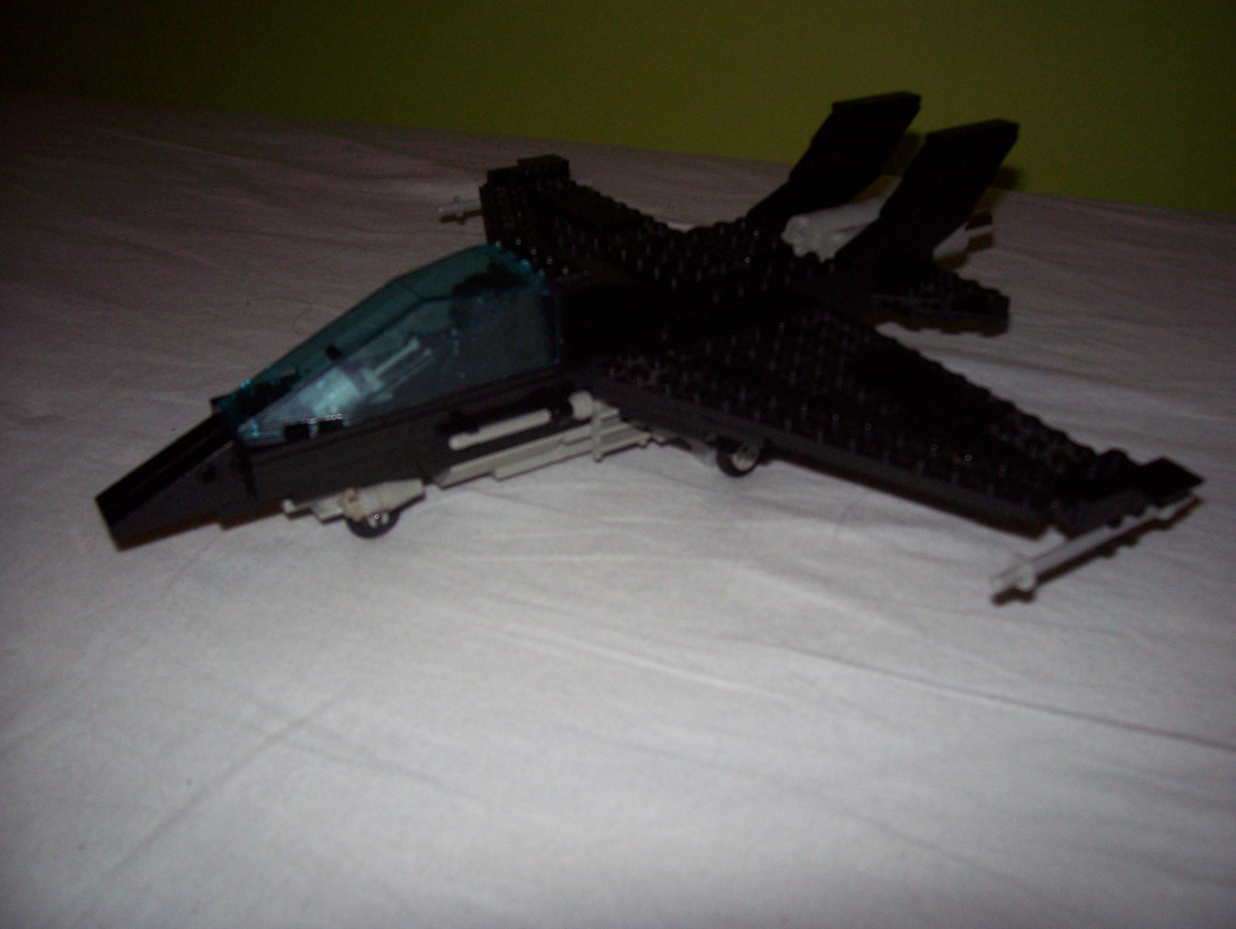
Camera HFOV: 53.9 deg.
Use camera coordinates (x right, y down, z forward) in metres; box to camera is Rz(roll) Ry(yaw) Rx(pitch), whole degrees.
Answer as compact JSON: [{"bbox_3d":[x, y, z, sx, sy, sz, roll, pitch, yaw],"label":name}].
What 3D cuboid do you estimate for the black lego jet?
[{"bbox_3d":[-0.007,-0.038,0.330,0.262,0.082,0.273,-19,37,-27],"label":"black lego jet"}]

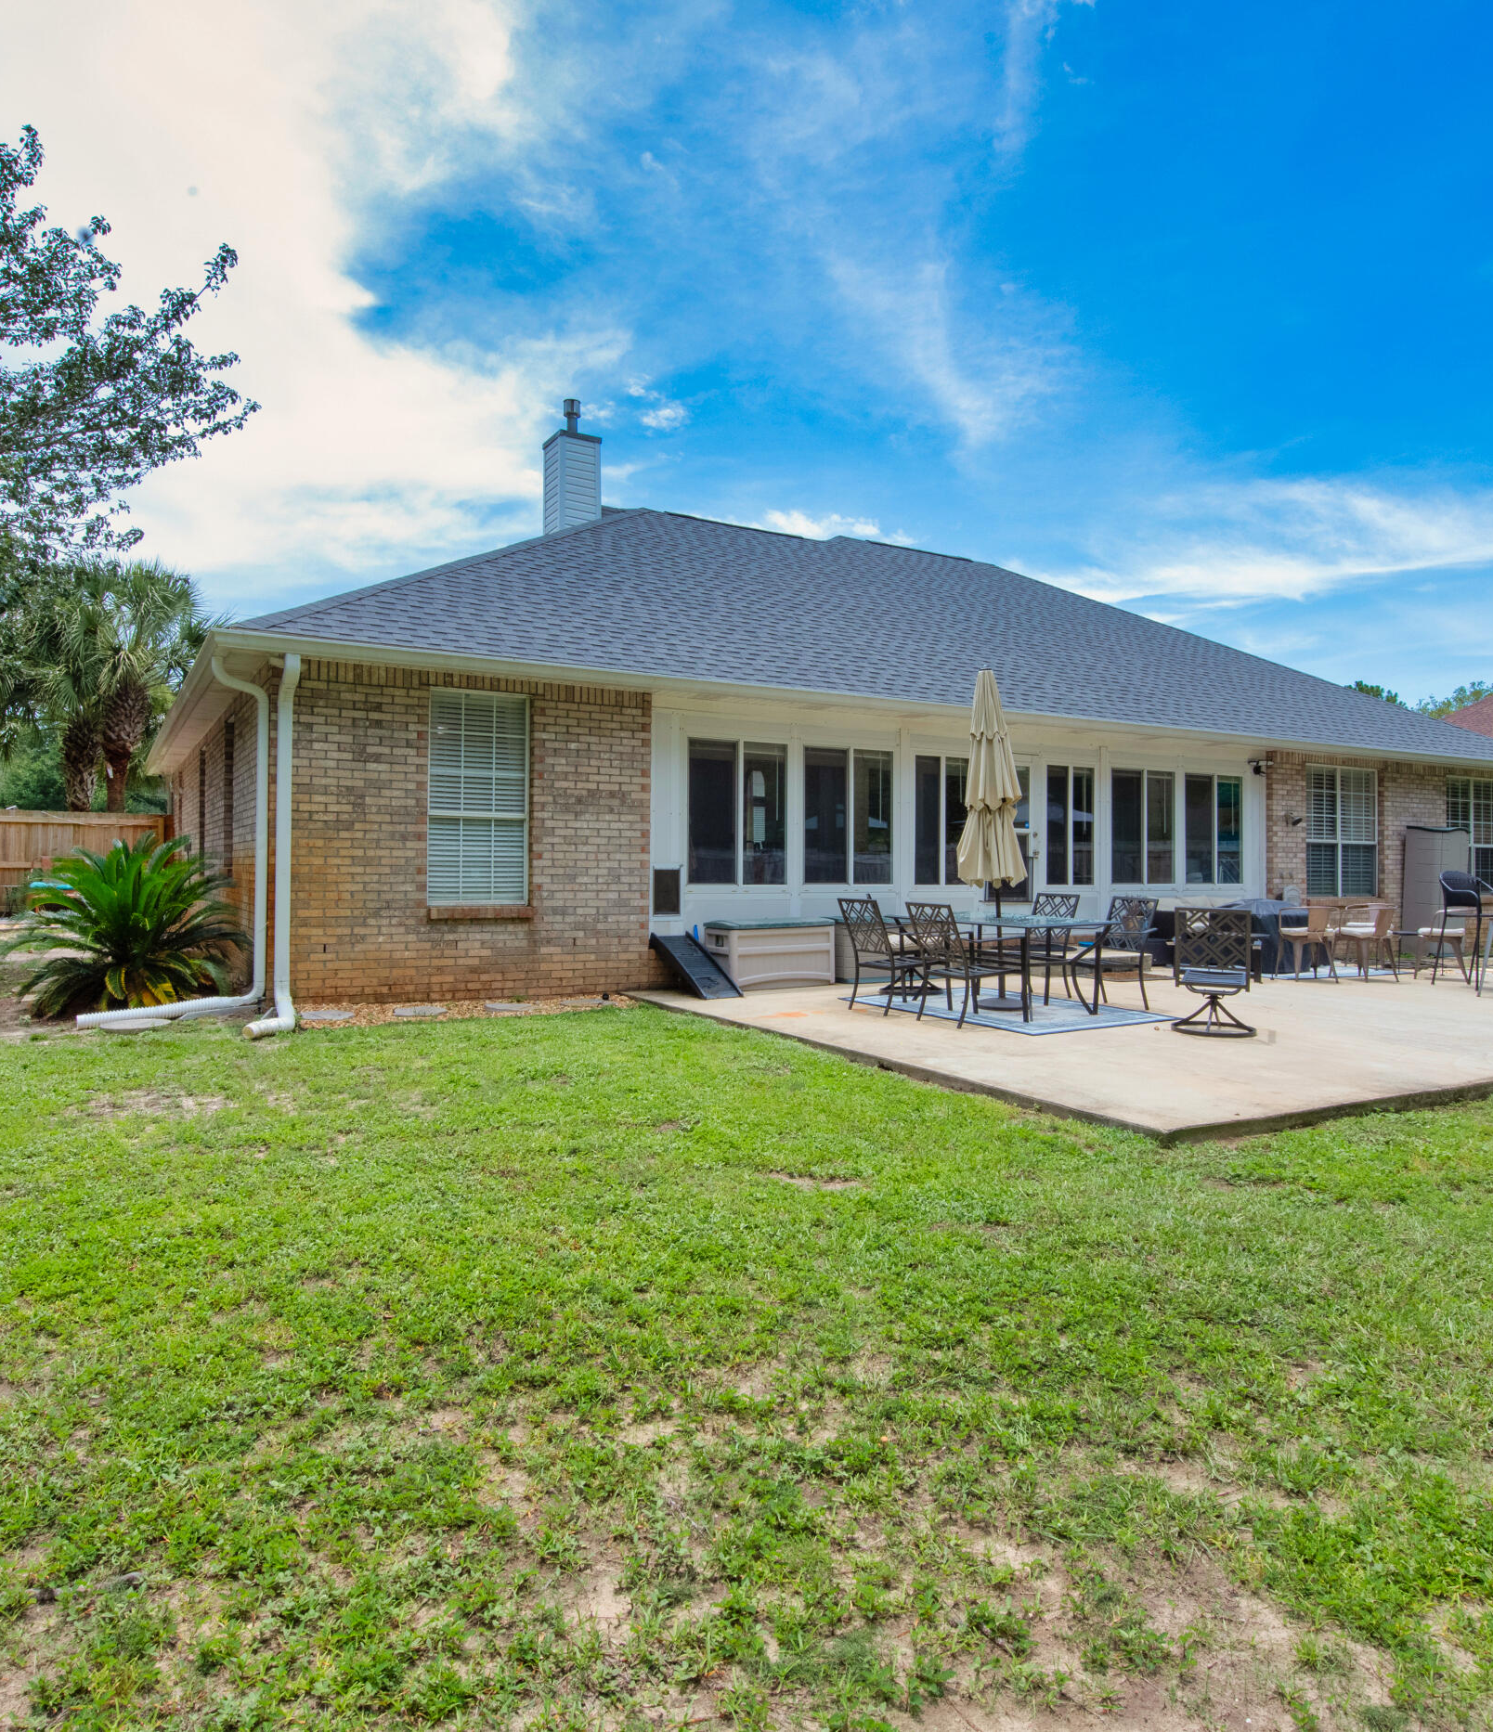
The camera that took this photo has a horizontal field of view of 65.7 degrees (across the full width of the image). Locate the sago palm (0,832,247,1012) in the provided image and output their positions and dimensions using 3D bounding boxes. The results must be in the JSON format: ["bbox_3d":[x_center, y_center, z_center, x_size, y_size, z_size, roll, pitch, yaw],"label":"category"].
[{"bbox_3d":[-4.900,0.395,9.100,1.700,1.380,1.700,1,-1,-30],"label":"sago palm"}]

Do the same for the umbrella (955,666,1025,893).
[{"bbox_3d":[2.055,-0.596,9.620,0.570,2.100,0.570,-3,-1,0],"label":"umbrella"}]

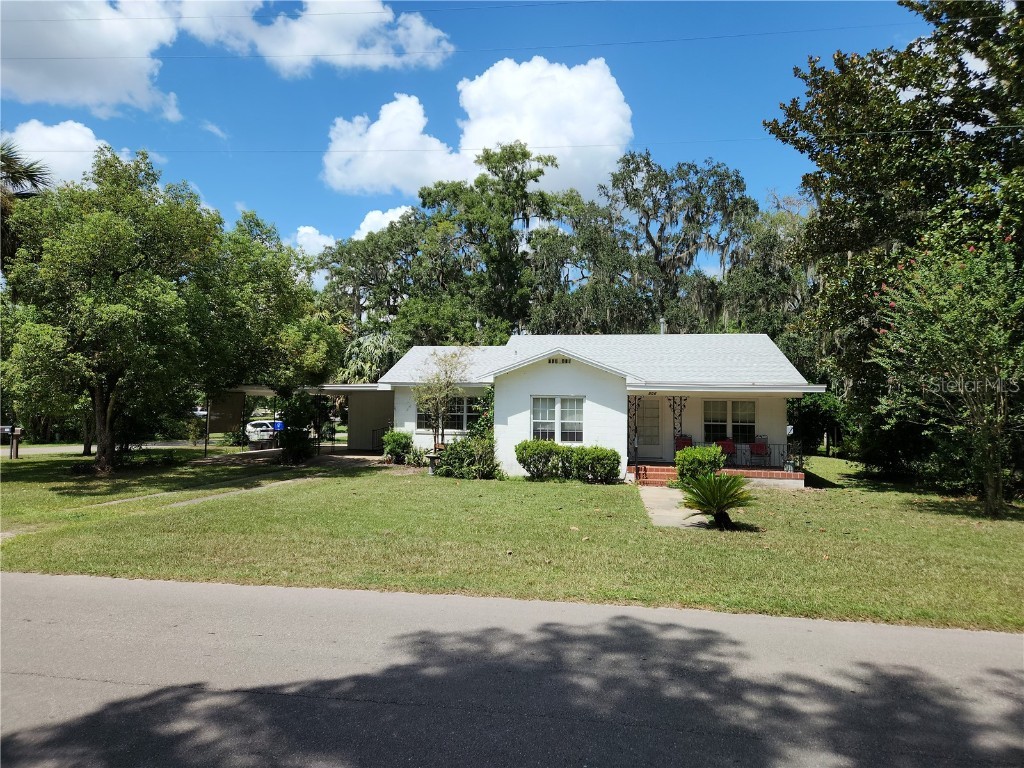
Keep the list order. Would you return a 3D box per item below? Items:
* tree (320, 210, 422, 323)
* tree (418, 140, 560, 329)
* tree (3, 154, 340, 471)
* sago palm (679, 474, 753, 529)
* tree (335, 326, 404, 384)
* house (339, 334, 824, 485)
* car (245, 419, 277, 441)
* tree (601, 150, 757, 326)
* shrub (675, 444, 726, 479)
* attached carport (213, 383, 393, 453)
[{"bbox_3d":[-9.045,-3.818,44.269,7.300,14.800,7.300,0,-3,7],"label":"tree"},{"bbox_3d":[-1.364,-5.501,41.343,8.700,18.200,8.700,0,-3,7],"label":"tree"},{"bbox_3d":[-9.142,-2.018,18.330,8.800,8.600,8.000,0,-3,7],"label":"tree"},{"bbox_3d":[3.524,1.951,11.636,1.300,0.980,1.250,0,-3,7],"label":"sago palm"},{"bbox_3d":[-6.438,0.143,31.058,4.200,5.700,4.000,0,-3,7],"label":"tree"},{"bbox_3d":[2.489,0.628,23.972,13.100,4.750,9.200,0,-3,7],"label":"house"},{"bbox_3d":[-15.783,3.219,44.942,4.600,1.650,1.850,2,-3,-32],"label":"car"},{"bbox_3d":[10.083,-5.171,41.331,9.500,17.900,9.200,0,-3,7],"label":"tree"},{"bbox_3d":[5.172,2.187,18.641,1.420,1.120,1.300,0,-3,7],"label":"shrub"},{"bbox_3d":[-6.671,1.372,24.456,6.700,2.450,5.800,0,-3,7],"label":"attached carport"}]

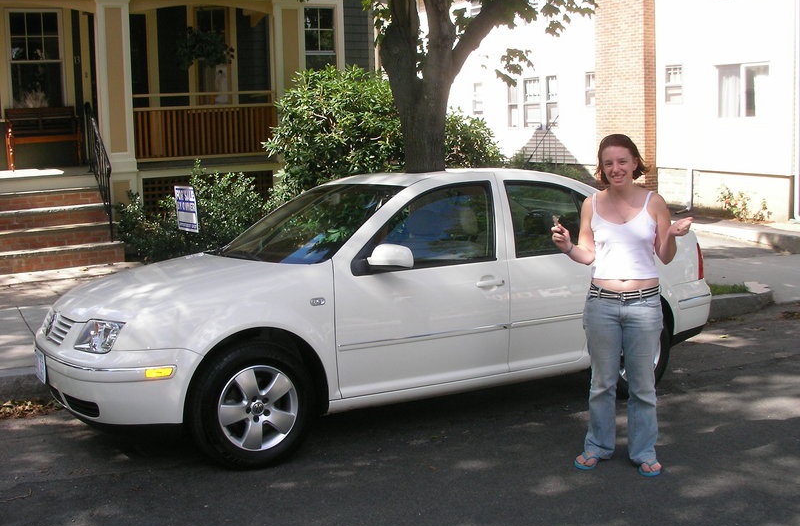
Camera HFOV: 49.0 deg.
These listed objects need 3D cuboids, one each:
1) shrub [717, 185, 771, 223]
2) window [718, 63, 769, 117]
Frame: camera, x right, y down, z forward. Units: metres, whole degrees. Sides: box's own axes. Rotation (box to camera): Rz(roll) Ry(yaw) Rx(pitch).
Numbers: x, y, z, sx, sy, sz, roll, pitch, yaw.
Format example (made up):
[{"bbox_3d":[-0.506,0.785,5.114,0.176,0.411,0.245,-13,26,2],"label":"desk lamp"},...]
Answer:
[{"bbox_3d":[6.689,-1.149,17.100,0.650,0.750,0.950,-6,9,-28],"label":"shrub"},{"bbox_3d":[6.862,-3.441,17.545,0.100,1.100,1.280,-6,9,-28],"label":"window"}]

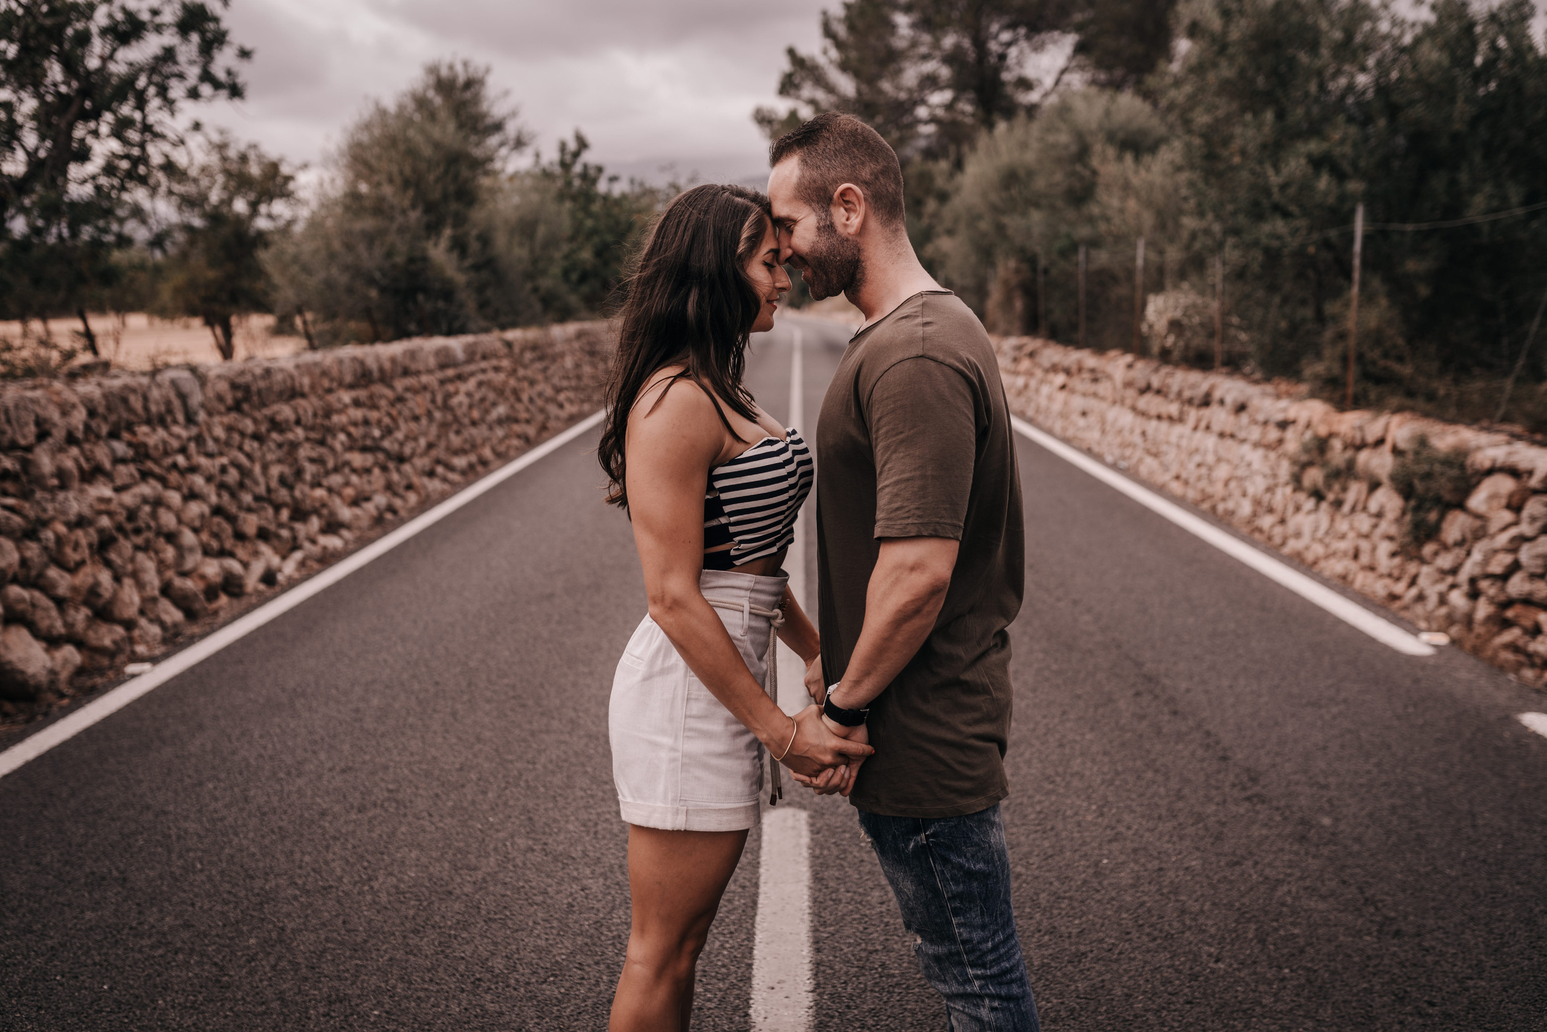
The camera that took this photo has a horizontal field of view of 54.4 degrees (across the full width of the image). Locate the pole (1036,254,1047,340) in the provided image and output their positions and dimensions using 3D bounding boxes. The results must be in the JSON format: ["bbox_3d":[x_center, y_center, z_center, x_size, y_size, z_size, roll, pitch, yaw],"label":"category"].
[{"bbox_3d":[4.405,-3.595,24.611,0.080,1.500,0.080,0,8,1],"label":"pole"}]

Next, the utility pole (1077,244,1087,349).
[{"bbox_3d":[4.349,-3.049,21.161,0.080,1.530,0.080,0,8,1],"label":"utility pole"}]

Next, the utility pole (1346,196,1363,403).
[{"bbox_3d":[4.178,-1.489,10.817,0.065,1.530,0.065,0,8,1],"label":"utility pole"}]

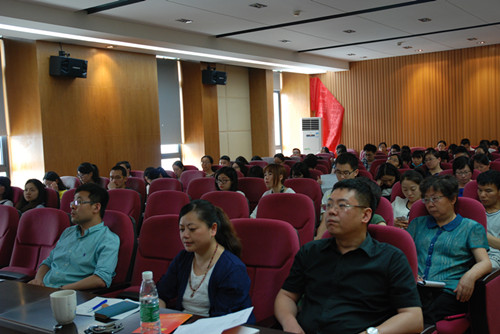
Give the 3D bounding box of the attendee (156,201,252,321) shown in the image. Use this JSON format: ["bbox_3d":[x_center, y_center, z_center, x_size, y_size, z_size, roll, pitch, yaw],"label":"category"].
[{"bbox_3d":[-0.223,0.732,2.627,0.500,1.190,0.720,-1,3,35],"label":"attendee"}]

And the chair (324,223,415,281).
[{"bbox_3d":[0.360,0.789,2.446,0.560,1.040,0.650,-1,3,35],"label":"chair"}]

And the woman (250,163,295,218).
[{"bbox_3d":[0.206,0.576,5.326,0.470,1.205,0.720,-1,3,35],"label":"woman"}]

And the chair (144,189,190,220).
[{"bbox_3d":[-0.774,0.703,4.713,0.570,0.995,0.660,0,3,35],"label":"chair"}]

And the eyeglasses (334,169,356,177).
[{"bbox_3d":[0.786,0.045,4.900,0.142,0.045,0.145,-1,13,31],"label":"eyeglasses"}]

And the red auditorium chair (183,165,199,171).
[{"bbox_3d":[-1.198,0.493,9.519,0.570,0.995,0.660,0,3,35],"label":"red auditorium chair"}]

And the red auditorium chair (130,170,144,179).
[{"bbox_3d":[-1.758,0.568,8.418,0.570,0.995,0.660,0,3,35],"label":"red auditorium chair"}]

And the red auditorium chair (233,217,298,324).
[{"bbox_3d":[-0.106,0.795,2.774,0.560,1.040,0.650,-1,3,35],"label":"red auditorium chair"}]

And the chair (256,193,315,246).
[{"bbox_3d":[0.145,0.696,4.063,0.570,0.995,0.660,0,3,35],"label":"chair"}]

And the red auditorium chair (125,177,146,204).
[{"bbox_3d":[-1.538,0.669,6.772,0.560,1.040,0.650,-1,3,35],"label":"red auditorium chair"}]

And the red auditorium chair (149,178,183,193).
[{"bbox_3d":[-1.063,0.663,6.457,0.560,1.040,0.620,-1,3,35],"label":"red auditorium chair"}]

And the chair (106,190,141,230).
[{"bbox_3d":[-1.235,0.707,5.040,0.570,0.995,0.660,0,3,35],"label":"chair"}]

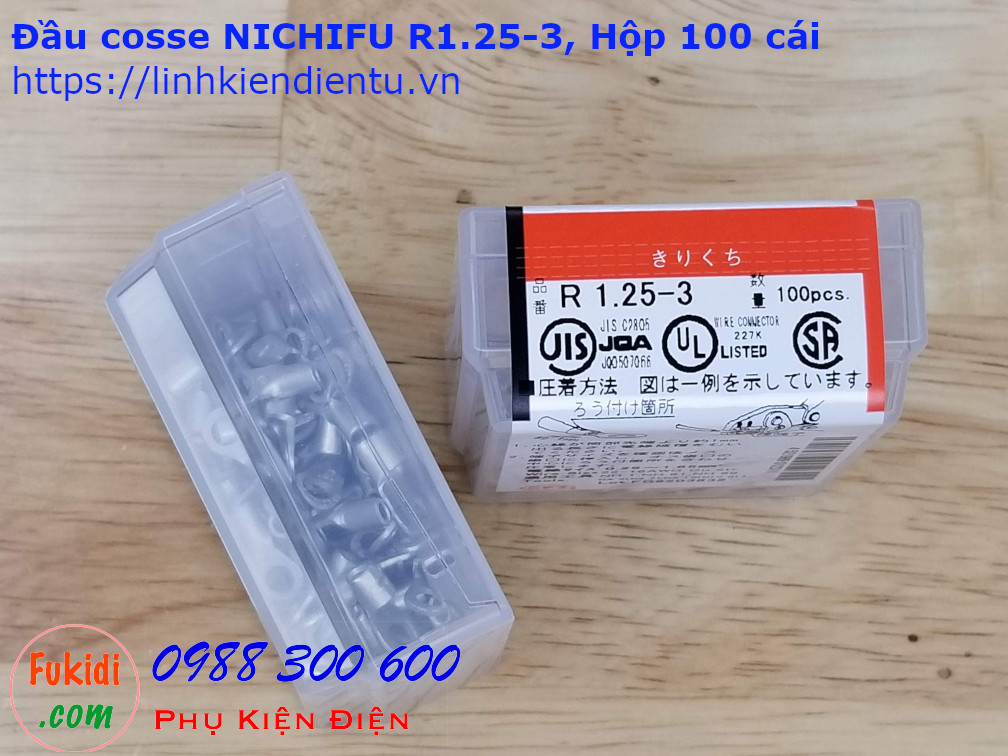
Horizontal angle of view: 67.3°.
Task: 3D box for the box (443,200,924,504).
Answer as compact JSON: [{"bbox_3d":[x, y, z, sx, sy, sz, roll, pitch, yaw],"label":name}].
[{"bbox_3d":[0.022,-0.003,0.106,0.060,0.026,0.030,-1,63,-4],"label":"box"}]

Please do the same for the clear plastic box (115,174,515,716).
[{"bbox_3d":[-0.024,0.011,0.094,0.026,0.026,0.060,-25,68,-16],"label":"clear plastic box"}]

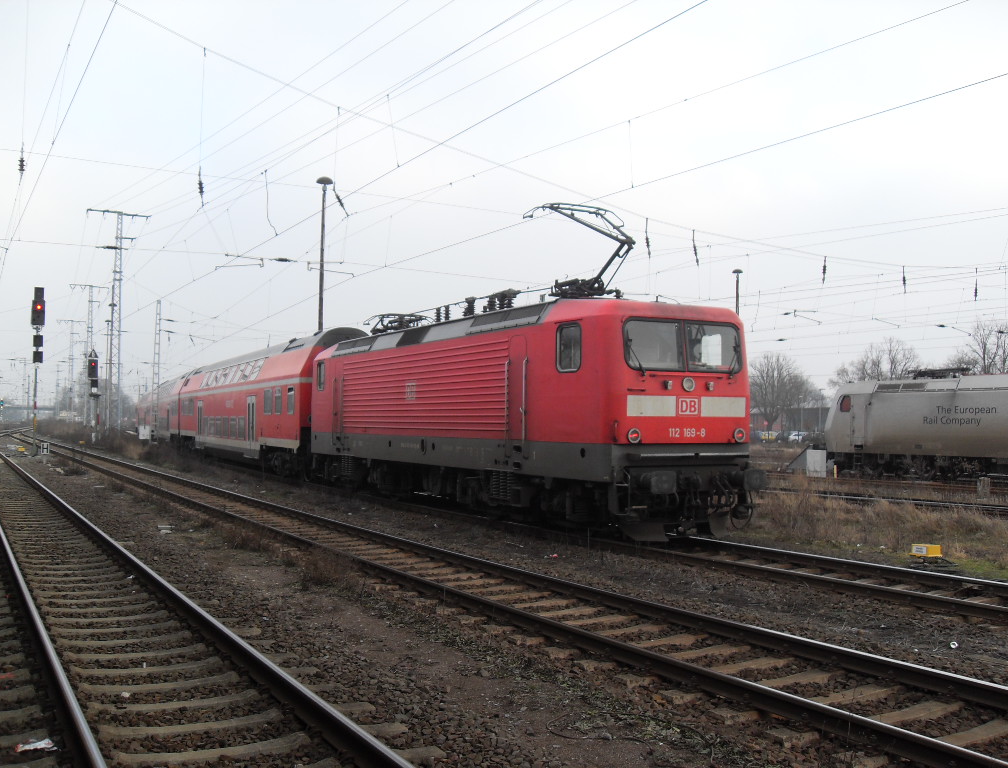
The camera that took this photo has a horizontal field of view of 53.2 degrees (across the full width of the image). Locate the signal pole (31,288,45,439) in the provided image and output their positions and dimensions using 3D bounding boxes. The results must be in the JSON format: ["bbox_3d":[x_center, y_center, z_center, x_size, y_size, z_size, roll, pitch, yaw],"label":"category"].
[{"bbox_3d":[-25.655,-0.728,55.184,0.750,9.230,0.600,2,-3,-26],"label":"signal pole"}]

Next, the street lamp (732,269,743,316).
[{"bbox_3d":[13.778,-1.157,59.265,0.630,11.300,0.630,2,-3,-29],"label":"street lamp"}]

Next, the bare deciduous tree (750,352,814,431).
[{"bbox_3d":[34.504,1.735,130.234,10.300,11.780,10.300,2,-3,-29],"label":"bare deciduous tree"}]

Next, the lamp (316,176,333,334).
[{"bbox_3d":[-6.872,-2.208,38.028,0.630,11.300,0.630,2,-3,-29],"label":"lamp"}]

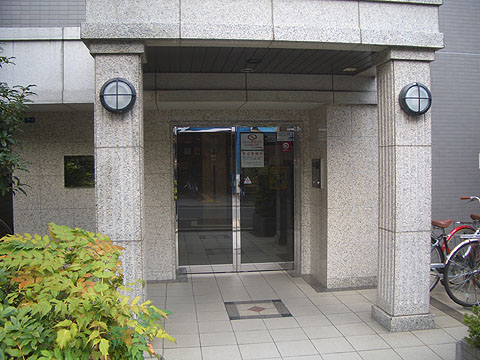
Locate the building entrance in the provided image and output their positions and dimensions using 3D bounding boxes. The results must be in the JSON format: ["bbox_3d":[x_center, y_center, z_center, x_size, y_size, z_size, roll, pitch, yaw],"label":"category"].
[{"bbox_3d":[-0.050,0.267,6.479,1.591,1.940,0.070,-1,2,-7],"label":"building entrance"}]

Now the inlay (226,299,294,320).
[{"bbox_3d":[0.173,1.302,4.856,0.602,0.020,0.602,-1,2,-7],"label":"inlay"}]

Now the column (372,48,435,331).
[{"bbox_3d":[1.461,0.096,4.323,0.408,2.419,0.408,-1,2,-7],"label":"column"}]

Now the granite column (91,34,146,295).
[{"bbox_3d":[-0.967,0.132,4.018,0.408,2.436,0.408,-1,2,-7],"label":"granite column"}]

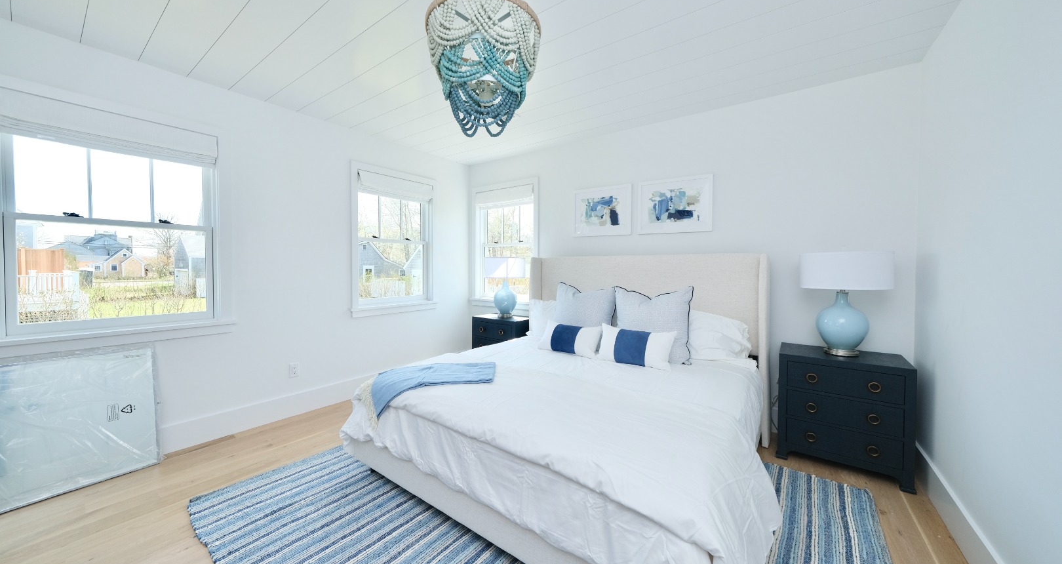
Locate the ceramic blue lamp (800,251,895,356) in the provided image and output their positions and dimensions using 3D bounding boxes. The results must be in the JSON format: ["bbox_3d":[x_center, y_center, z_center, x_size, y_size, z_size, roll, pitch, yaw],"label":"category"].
[{"bbox_3d":[2.088,0.136,2.359,0.466,0.694,0.466,2,3,36],"label":"ceramic blue lamp"}]

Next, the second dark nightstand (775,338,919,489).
[{"bbox_3d":[2.065,0.841,2.387,0.649,0.712,0.450,2,3,36],"label":"second dark nightstand"}]

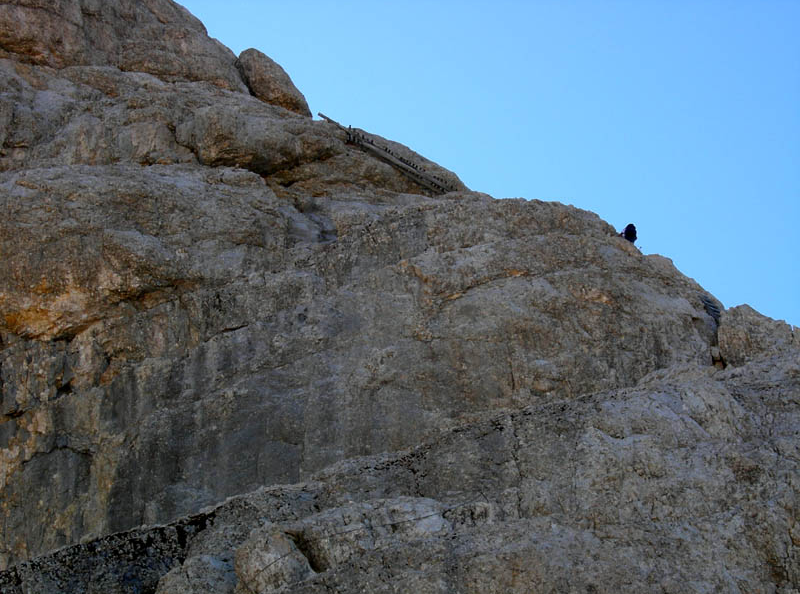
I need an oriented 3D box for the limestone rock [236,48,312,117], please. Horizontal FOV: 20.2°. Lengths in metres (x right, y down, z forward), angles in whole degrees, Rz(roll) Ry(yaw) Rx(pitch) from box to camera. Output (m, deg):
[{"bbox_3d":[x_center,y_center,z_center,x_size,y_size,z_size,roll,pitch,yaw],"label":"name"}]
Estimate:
[{"bbox_3d":[-5.966,-10.215,107.000,3.400,3.100,2.700,0,-25,0],"label":"limestone rock"}]

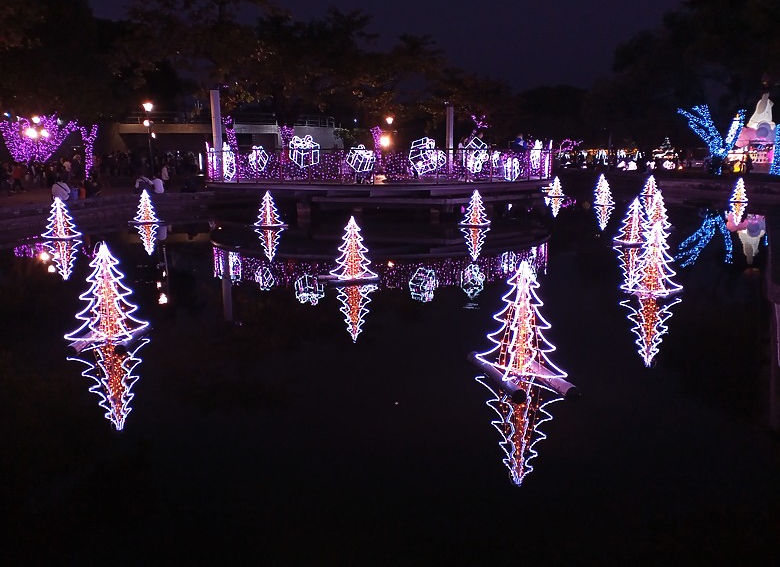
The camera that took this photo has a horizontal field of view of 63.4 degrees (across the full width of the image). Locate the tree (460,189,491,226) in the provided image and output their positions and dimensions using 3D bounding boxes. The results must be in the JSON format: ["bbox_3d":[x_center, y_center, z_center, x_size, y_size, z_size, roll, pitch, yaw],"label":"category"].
[{"bbox_3d":[2.568,-2.253,18.820,0.921,1.053,0.921,1,11,8],"label":"tree"}]

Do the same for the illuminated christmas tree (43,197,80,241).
[{"bbox_3d":[-8.639,-1.687,16.481,0.978,1.053,0.978,-6,12,-27],"label":"illuminated christmas tree"}]

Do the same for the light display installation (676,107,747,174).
[{"bbox_3d":[21.896,-9.538,42.819,4.606,4.550,3.572,5,12,26],"label":"light display installation"}]

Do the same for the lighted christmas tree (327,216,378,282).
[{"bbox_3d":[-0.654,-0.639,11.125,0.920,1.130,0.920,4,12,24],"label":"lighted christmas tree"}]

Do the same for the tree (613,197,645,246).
[{"bbox_3d":[5.557,-1.422,14.303,0.940,1.053,0.940,4,12,21],"label":"tree"}]

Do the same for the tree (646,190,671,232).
[{"bbox_3d":[8.157,-2.246,19.156,0.920,1.130,0.920,4,12,23],"label":"tree"}]

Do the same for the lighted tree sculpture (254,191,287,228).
[{"bbox_3d":[-3.688,-2.251,19.157,0.921,1.053,0.921,-3,11,-11],"label":"lighted tree sculpture"}]

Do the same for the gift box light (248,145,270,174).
[{"bbox_3d":[-4.666,-4.415,22.556,1.050,0.980,0.150,7,13,35],"label":"gift box light"}]

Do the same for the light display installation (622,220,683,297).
[{"bbox_3d":[3.719,-0.346,8.823,0.865,1.072,0.865,4,12,23],"label":"light display installation"}]

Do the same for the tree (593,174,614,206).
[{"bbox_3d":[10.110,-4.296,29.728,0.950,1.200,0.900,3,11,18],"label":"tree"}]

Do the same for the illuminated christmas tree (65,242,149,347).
[{"bbox_3d":[-3.377,0.070,7.537,0.920,1.130,0.920,10,15,43],"label":"illuminated christmas tree"}]

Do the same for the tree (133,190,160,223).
[{"bbox_3d":[-8.560,-2.712,22.163,0.920,1.130,0.920,-5,12,-21],"label":"tree"}]

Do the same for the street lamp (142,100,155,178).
[{"bbox_3d":[-11.254,-6.364,29.290,0.545,4.004,0.508,-5,12,-20],"label":"street lamp"}]

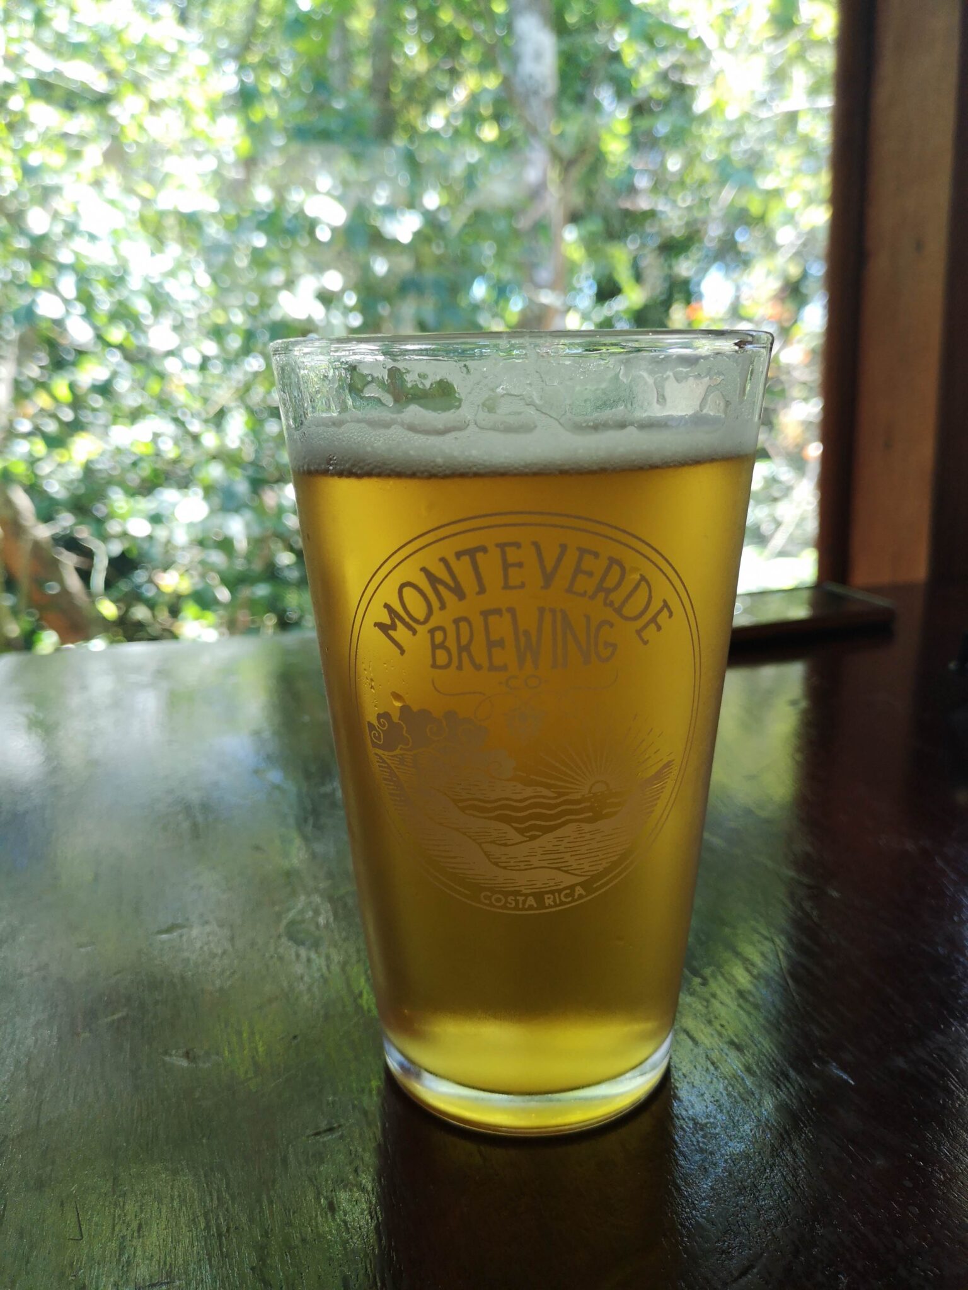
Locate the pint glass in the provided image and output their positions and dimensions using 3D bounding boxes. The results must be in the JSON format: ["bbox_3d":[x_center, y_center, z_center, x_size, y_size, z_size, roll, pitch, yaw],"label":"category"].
[{"bbox_3d":[0.008,0.016,0.206,0.090,0.149,0.090,-1,15,2],"label":"pint glass"}]

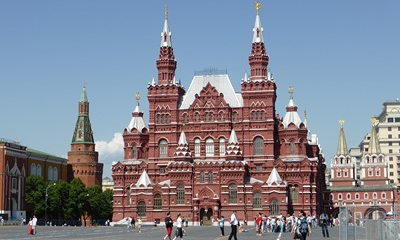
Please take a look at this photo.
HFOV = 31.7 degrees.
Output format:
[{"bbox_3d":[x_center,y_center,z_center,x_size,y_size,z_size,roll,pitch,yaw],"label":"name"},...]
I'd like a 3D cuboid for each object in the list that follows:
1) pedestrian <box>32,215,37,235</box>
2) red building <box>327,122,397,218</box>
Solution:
[{"bbox_3d":[-14.747,9.429,63.119,0.520,1.750,0.380,-4,-9,25],"label":"pedestrian"},{"bbox_3d":[57.736,19.247,254.543,25.000,37.500,12.000,-2,-8,14],"label":"red building"}]

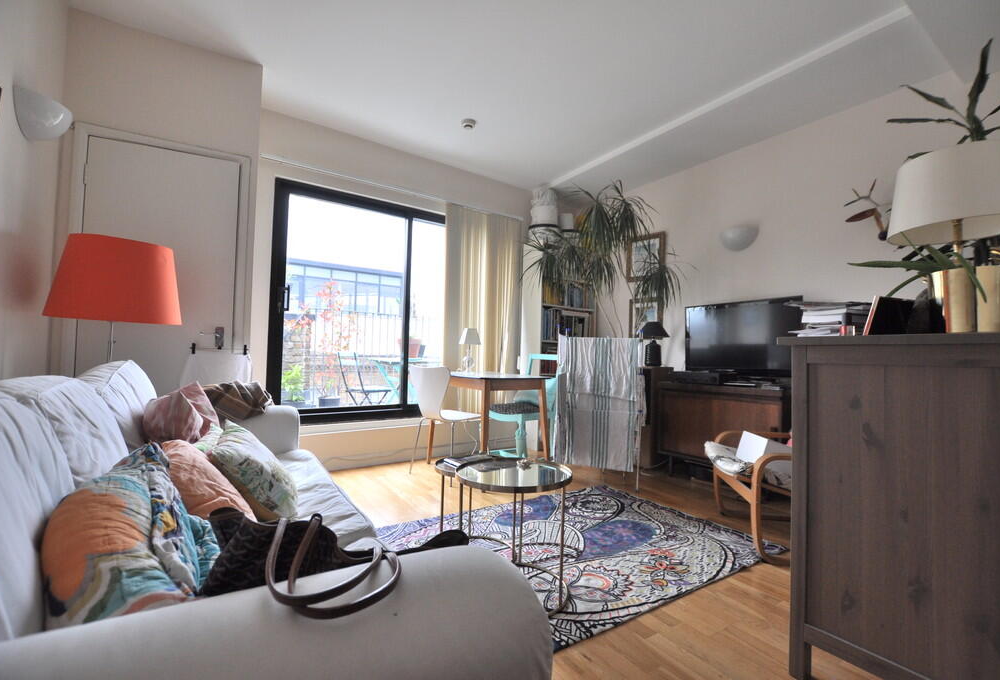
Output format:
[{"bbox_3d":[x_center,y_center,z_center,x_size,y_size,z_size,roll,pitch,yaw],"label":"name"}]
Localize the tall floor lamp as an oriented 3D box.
[{"bbox_3d":[-1.657,0.252,1.835,0.450,1.360,0.450,3,-2,-34],"label":"tall floor lamp"}]

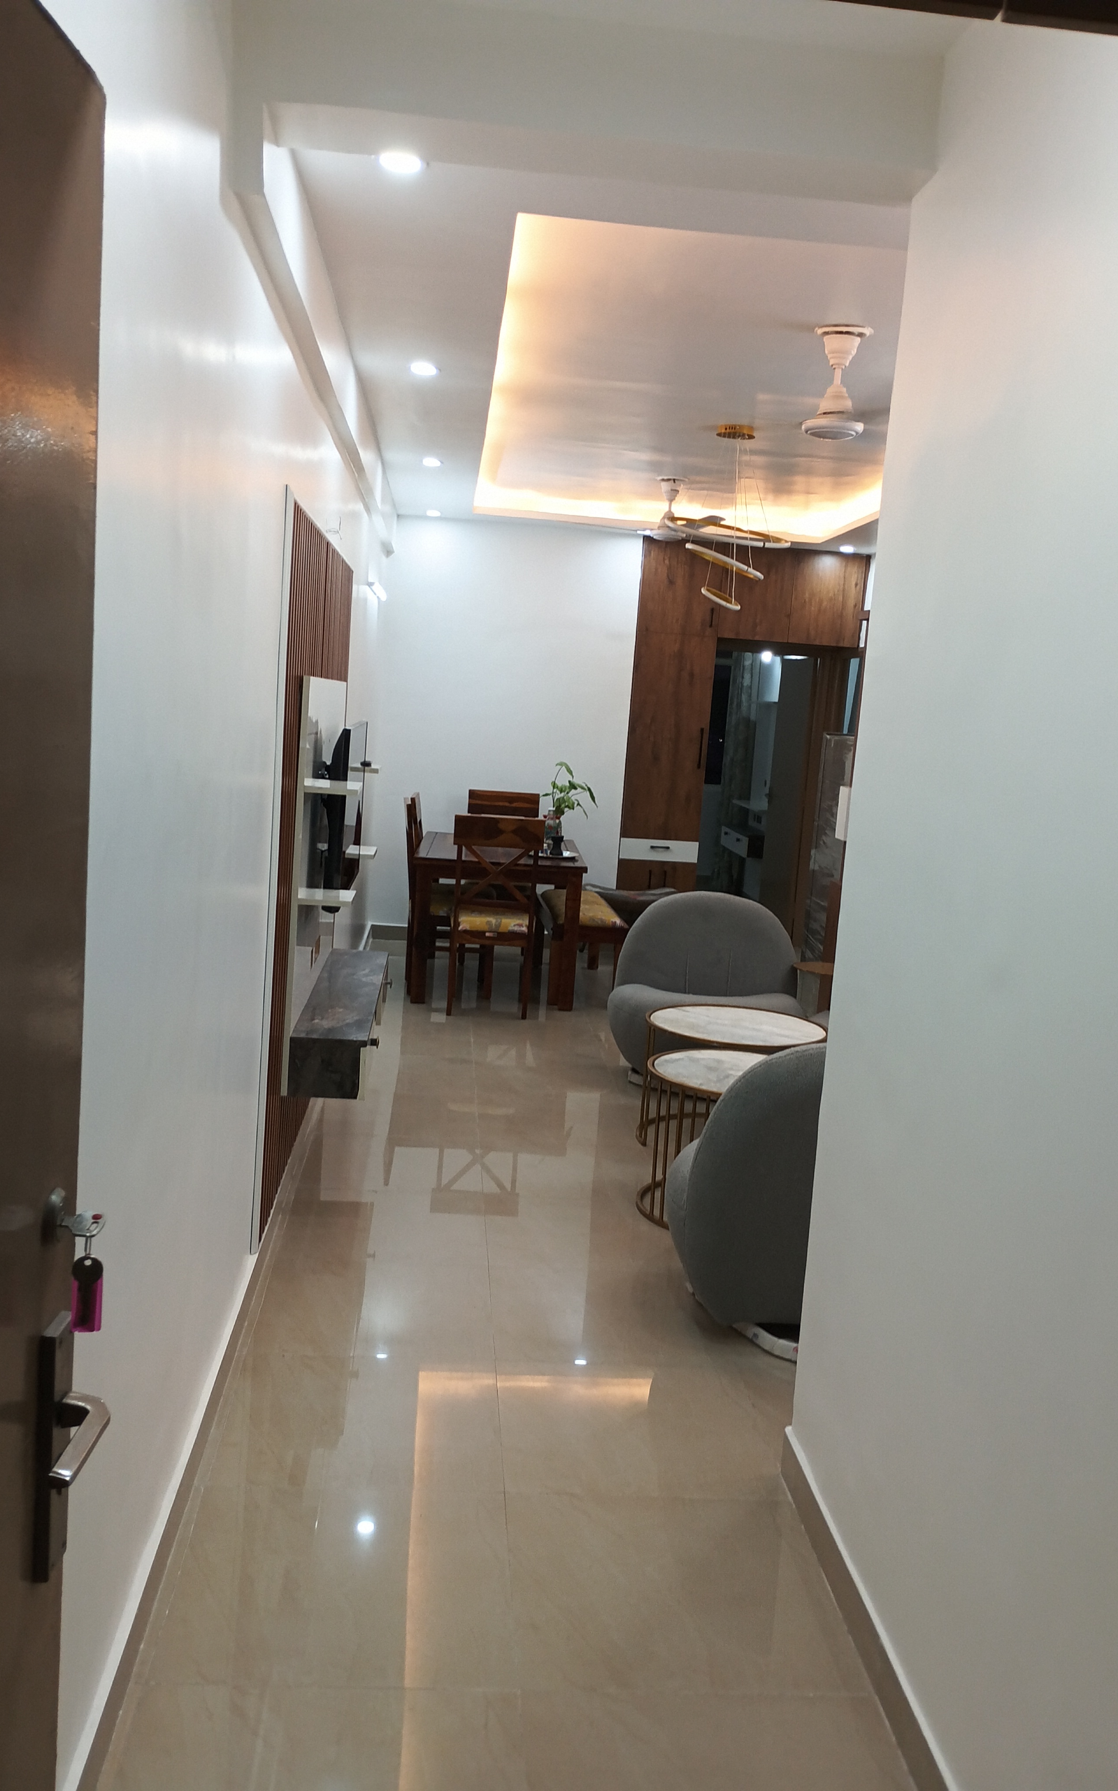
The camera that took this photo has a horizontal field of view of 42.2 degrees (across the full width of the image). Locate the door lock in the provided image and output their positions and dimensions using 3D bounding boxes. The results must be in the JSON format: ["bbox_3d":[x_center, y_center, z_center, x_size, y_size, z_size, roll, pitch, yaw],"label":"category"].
[{"bbox_3d":[-0.427,0.492,1.240,0.056,0.224,0.131,4,7,0],"label":"door lock"}]

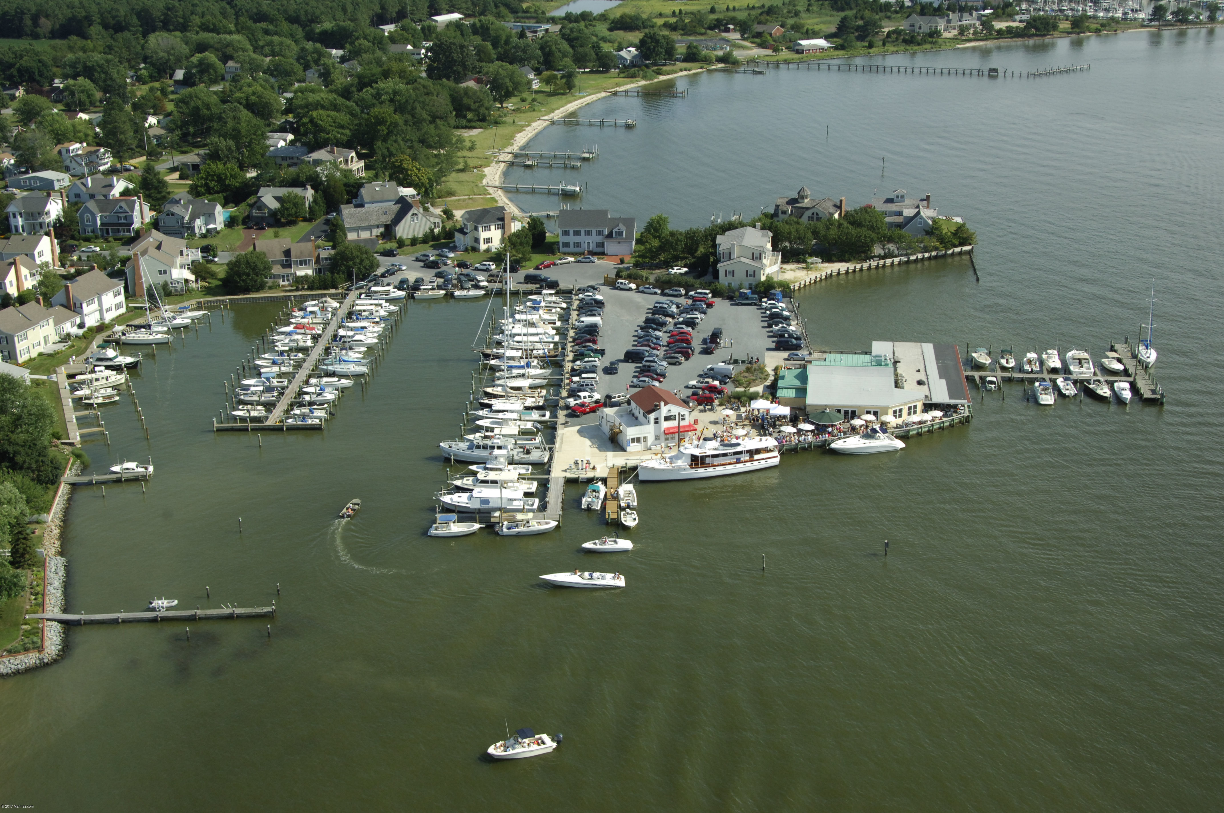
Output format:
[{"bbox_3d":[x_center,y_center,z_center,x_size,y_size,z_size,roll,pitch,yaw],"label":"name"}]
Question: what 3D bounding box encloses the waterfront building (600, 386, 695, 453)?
[{"bbox_3d":[5.323,1.037,228.880,10.700,7.200,11.800,-8,21,-19],"label":"waterfront building"}]

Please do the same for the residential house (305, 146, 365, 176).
[{"bbox_3d":[-84.793,-75.257,447.507,19.500,7.300,12.000,5,20,17],"label":"residential house"}]

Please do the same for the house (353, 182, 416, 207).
[{"bbox_3d":[-59.862,-54.386,384.176,15.500,8.800,10.500,-8,20,-20],"label":"house"}]

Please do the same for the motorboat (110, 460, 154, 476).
[{"bbox_3d":[-72.349,9.392,219.045,6.200,2.100,2.400,-5,20,-12],"label":"motorboat"}]

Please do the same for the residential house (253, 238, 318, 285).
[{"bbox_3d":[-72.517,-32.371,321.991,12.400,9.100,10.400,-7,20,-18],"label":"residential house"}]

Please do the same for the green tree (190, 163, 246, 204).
[{"bbox_3d":[-108.842,-62.563,401.967,15.500,10.200,15.500,-1,20,0],"label":"green tree"}]

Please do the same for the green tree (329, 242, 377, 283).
[{"bbox_3d":[-57.500,-32.692,323.224,10.500,8.000,10.500,0,19,0],"label":"green tree"}]

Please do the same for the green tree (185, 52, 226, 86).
[{"bbox_3d":[-181.570,-149.428,650.087,17.000,16.000,17.000,-1,19,0],"label":"green tree"}]

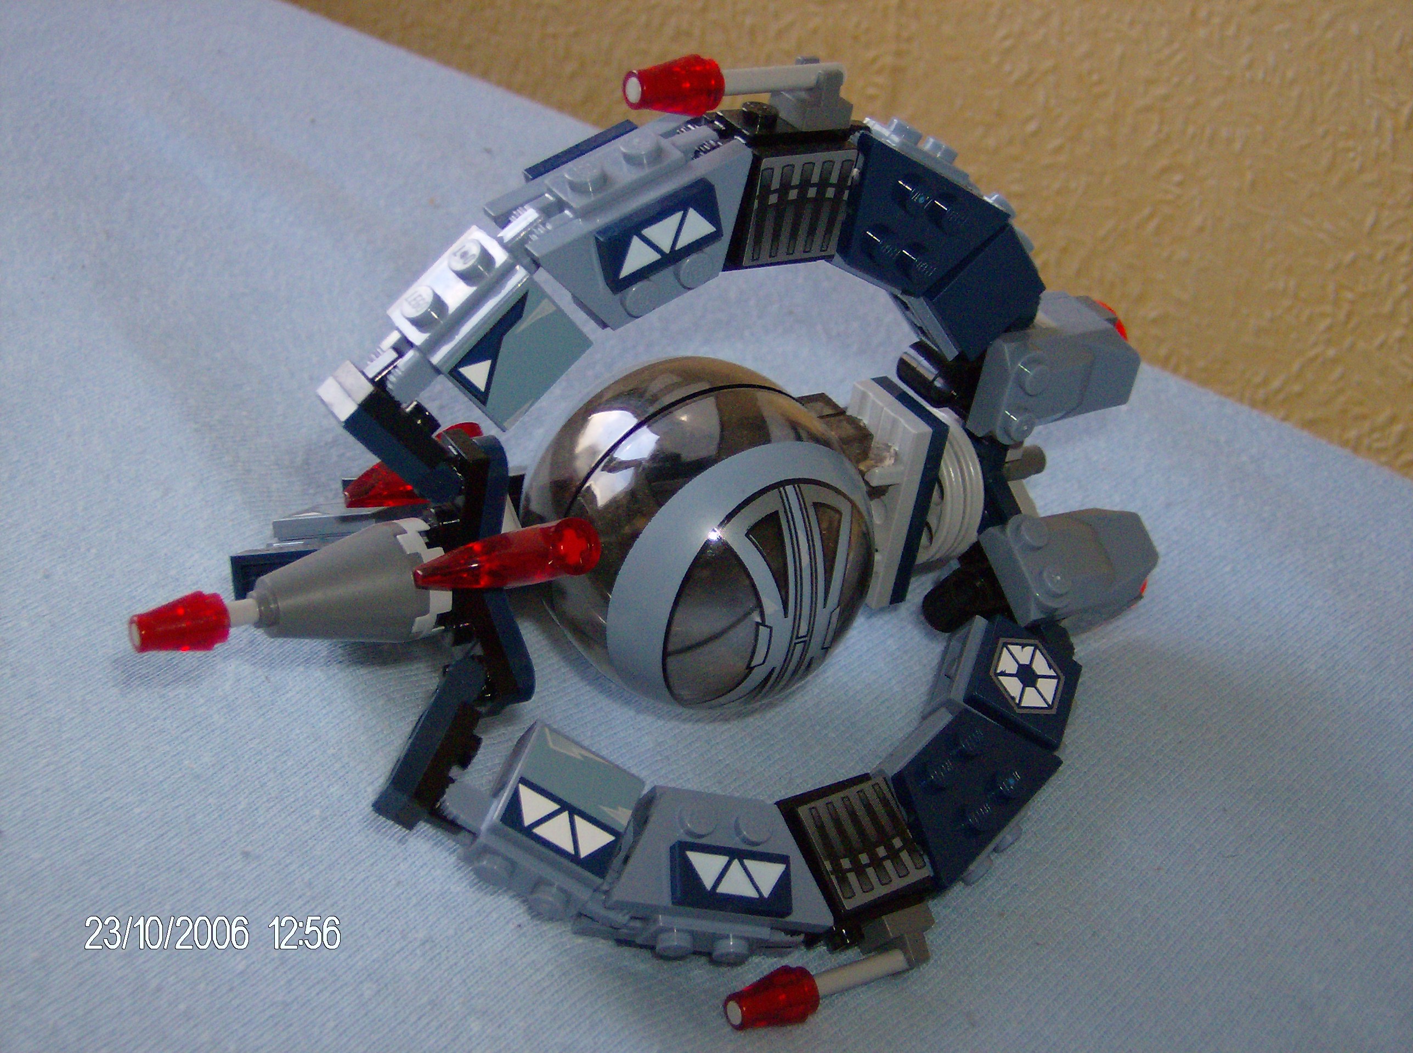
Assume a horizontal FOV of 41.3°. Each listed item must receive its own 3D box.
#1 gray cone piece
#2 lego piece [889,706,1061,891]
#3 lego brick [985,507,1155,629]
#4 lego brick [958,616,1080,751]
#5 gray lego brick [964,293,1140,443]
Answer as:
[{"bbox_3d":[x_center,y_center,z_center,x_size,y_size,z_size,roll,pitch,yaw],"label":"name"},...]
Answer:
[{"bbox_3d":[-0.047,0.009,0.242,0.024,0.016,0.016,-10,68,-33],"label":"gray cone piece"},{"bbox_3d":[0.037,0.036,0.266,0.032,0.005,0.016,-35,83,-38],"label":"lego piece"},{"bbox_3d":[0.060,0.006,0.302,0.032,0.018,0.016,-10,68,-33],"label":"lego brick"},{"bbox_3d":[0.046,0.024,0.280,0.017,0.006,0.016,32,52,-10],"label":"lego brick"},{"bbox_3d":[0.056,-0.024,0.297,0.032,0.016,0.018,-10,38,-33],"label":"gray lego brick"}]

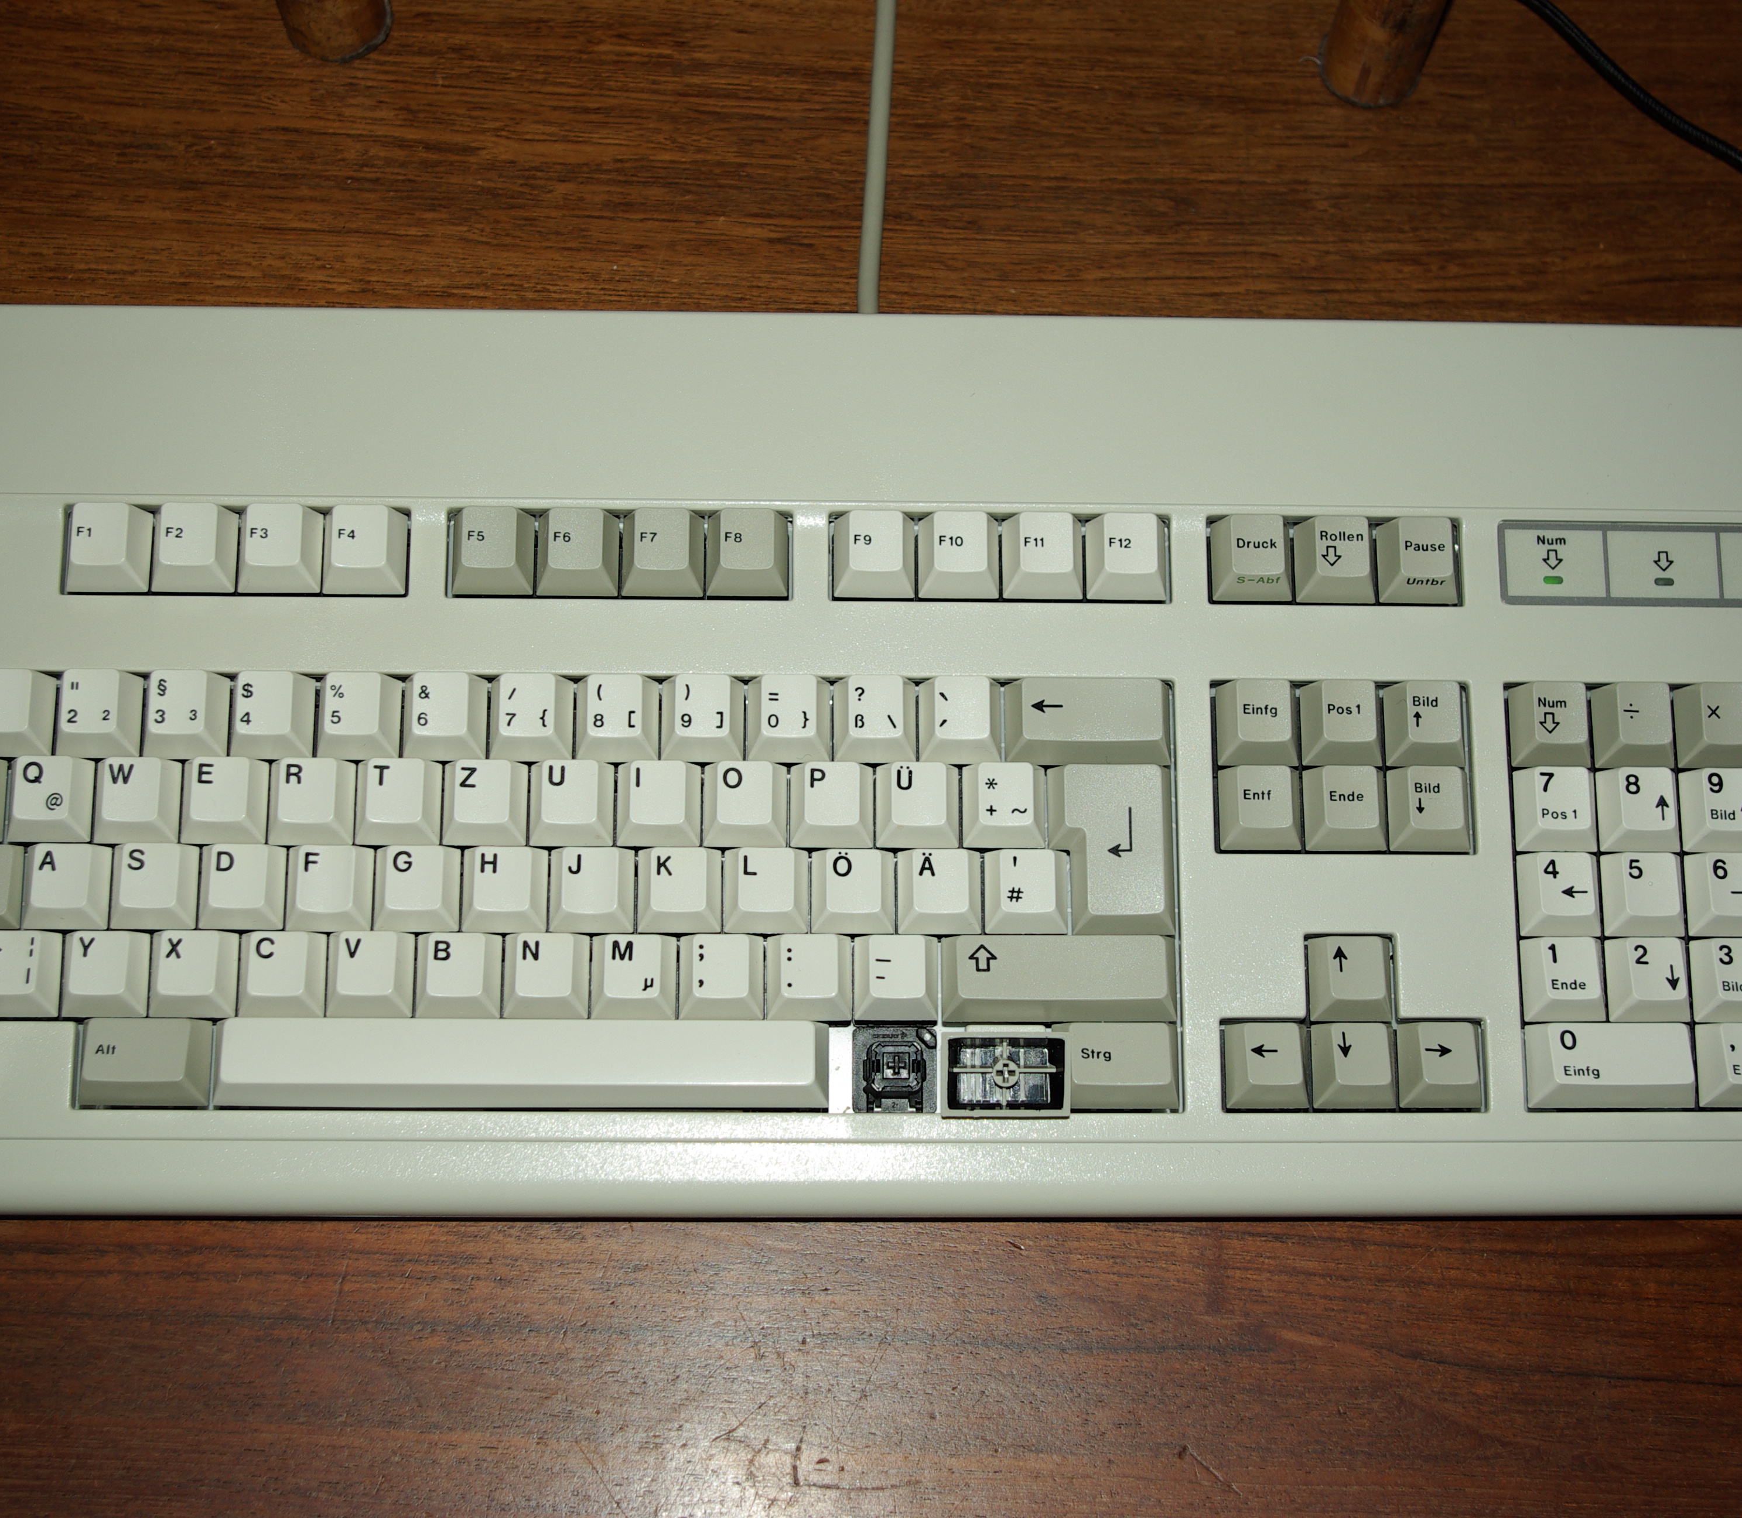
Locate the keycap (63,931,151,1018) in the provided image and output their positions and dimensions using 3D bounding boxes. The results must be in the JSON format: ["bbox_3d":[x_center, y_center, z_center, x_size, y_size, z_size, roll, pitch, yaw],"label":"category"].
[{"bbox_3d":[-0.166,0.046,0.571,0.018,0.008,0.018,0,79,-2],"label":"keycap"}]

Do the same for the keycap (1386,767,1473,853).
[{"bbox_3d":[0.125,0.011,0.590,0.018,0.008,0.018,0,79,-2],"label":"keycap"}]

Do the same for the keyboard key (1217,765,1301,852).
[{"bbox_3d":[0.087,0.010,0.587,0.018,0.008,0.018,0,79,-2],"label":"keyboard key"}]

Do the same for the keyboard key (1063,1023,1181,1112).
[{"bbox_3d":[0.053,0.066,0.576,0.028,0.008,0.018,0,79,-2],"label":"keyboard key"}]

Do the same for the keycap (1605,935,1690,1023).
[{"bbox_3d":[0.172,0.048,0.583,0.018,0.008,0.018,0,79,-2],"label":"keycap"}]

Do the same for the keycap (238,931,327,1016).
[{"bbox_3d":[-0.127,0.046,0.572,0.018,0.008,0.018,0,79,-2],"label":"keycap"}]

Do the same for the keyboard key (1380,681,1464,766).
[{"bbox_3d":[0.125,-0.008,0.593,0.018,0.009,0.018,0,79,-2],"label":"keyboard key"}]

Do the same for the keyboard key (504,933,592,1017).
[{"bbox_3d":[-0.070,0.047,0.574,0.018,0.008,0.018,0,79,-2],"label":"keyboard key"}]

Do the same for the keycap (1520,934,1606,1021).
[{"bbox_3d":[0.154,0.048,0.584,0.018,0.008,0.018,0,79,-2],"label":"keycap"}]

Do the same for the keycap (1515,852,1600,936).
[{"bbox_3d":[0.154,0.030,0.588,0.018,0.007,0.018,0,79,-2],"label":"keycap"}]

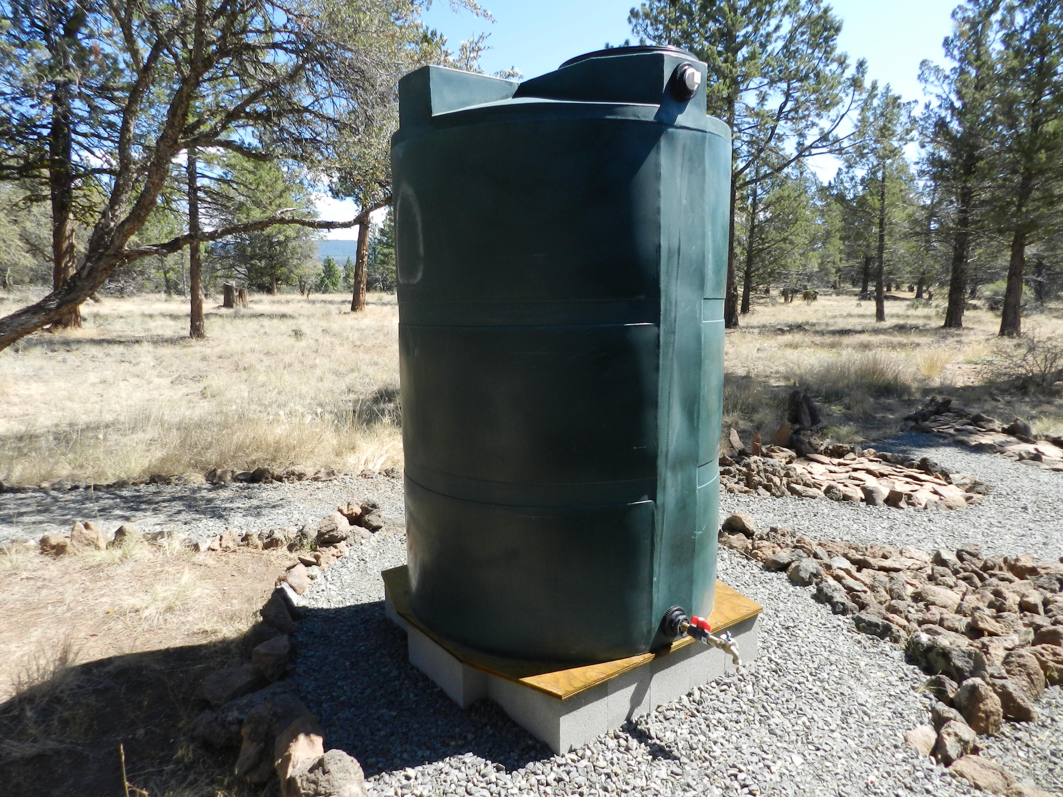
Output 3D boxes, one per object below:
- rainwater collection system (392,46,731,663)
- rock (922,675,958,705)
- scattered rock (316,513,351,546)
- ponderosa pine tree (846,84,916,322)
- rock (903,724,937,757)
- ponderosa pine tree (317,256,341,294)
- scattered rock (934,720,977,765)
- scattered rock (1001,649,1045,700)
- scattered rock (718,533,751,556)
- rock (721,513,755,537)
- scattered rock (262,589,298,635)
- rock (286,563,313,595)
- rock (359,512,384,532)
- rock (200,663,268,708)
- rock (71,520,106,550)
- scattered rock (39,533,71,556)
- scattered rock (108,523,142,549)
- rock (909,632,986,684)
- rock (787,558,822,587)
[{"bbox_3d":[0.121,-0.215,2.744,1.226,1.995,1.246,-6,10,-36],"label":"rainwater collection system"},{"bbox_3d":[1.399,0.995,2.406,0.136,0.116,0.136,6,11,40],"label":"rock"},{"bbox_3d":[-1.119,0.739,3.990,0.211,0.176,0.181,-2,8,-15],"label":"scattered rock"},{"bbox_3d":[11.861,-6.528,23.876,2.360,7.770,2.360,5,10,26],"label":"ponderosa pine tree"},{"bbox_3d":[1.257,1.107,2.287,0.093,0.081,0.084,6,11,31],"label":"rock"},{"bbox_3d":[-17.787,-10.825,62.000,2.000,3.350,2.000,-3,10,-16],"label":"ponderosa pine tree"},{"bbox_3d":[1.343,1.087,2.235,0.120,0.118,0.102,6,11,33],"label":"scattered rock"},{"bbox_3d":[1.787,1.003,2.564,0.128,0.175,0.115,7,12,36],"label":"scattered rock"},{"bbox_3d":[1.097,0.791,3.832,0.201,0.121,0.161,3,9,20],"label":"scattered rock"},{"bbox_3d":[1.222,0.743,4.174,0.202,0.117,0.162,3,10,17],"label":"rock"},{"bbox_3d":[-1.068,0.906,2.994,0.166,0.156,0.181,-2,8,-10],"label":"scattered rock"},{"bbox_3d":[-1.128,0.874,3.427,0.120,0.140,0.130,-3,10,-20],"label":"rock"},{"bbox_3d":[-0.960,0.739,4.232,0.150,0.106,0.128,-2,10,-13],"label":"rock"},{"bbox_3d":[-1.071,1.034,2.551,0.235,0.110,0.140,-6,11,-34],"label":"rock"},{"bbox_3d":[-2.470,0.771,3.937,0.236,0.176,0.161,-5,9,-28],"label":"rock"},{"bbox_3d":[-2.643,0.808,3.918,0.148,0.113,0.118,-7,12,-35],"label":"scattered rock"},{"bbox_3d":[-2.306,0.777,4.008,0.165,0.140,0.130,-4,10,-25],"label":"scattered rock"},{"bbox_3d":[1.581,0.988,2.694,0.280,0.155,0.150,8,12,41],"label":"rock"},{"bbox_3d":[1.366,0.870,3.534,0.174,0.118,0.148,4,10,22],"label":"rock"}]

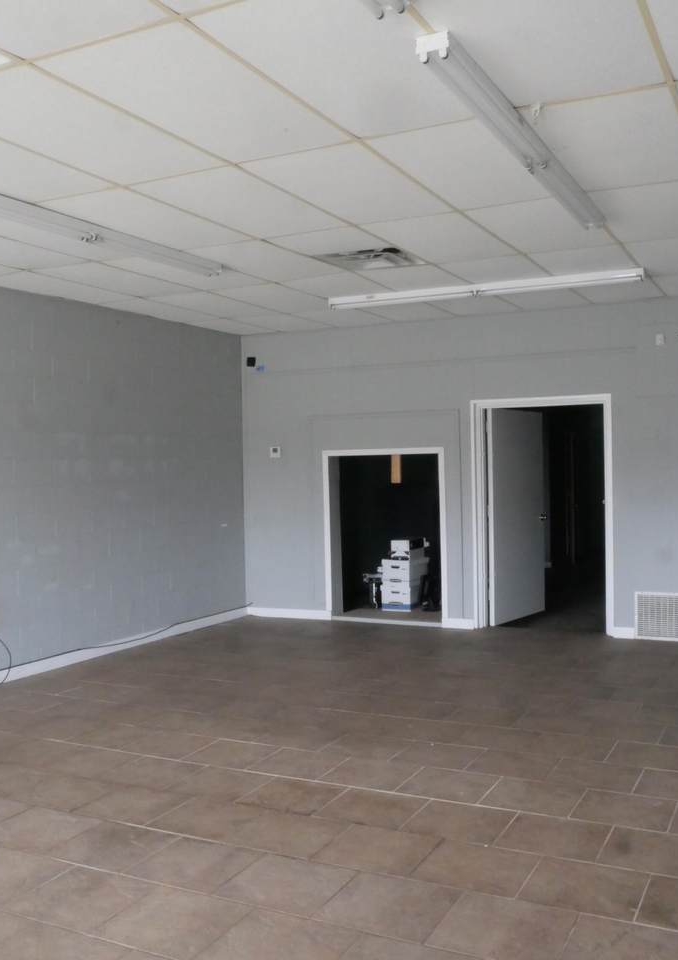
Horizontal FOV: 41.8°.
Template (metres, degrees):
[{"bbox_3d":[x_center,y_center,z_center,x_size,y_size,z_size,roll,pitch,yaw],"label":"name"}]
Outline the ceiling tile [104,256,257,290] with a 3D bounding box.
[{"bbox_3d":[-1.018,-1.454,6.200,0.600,0.020,1.200,0,2,27],"label":"ceiling tile"}]

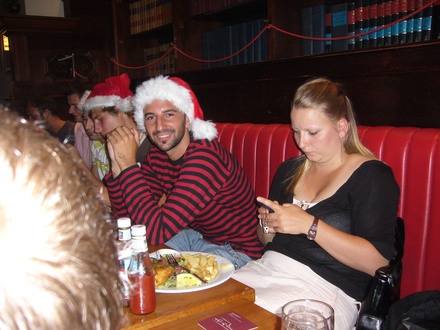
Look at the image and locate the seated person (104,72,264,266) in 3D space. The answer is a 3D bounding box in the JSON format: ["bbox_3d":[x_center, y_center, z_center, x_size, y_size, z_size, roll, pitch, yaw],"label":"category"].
[{"bbox_3d":[-0.157,0.331,1.665,0.740,1.290,0.560,-9,11,-43],"label":"seated person"}]

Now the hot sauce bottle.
[{"bbox_3d":[-0.176,0.232,0.997,0.060,0.191,0.060,-1,8,0],"label":"hot sauce bottle"}]

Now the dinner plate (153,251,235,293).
[{"bbox_3d":[-0.100,0.283,1.193,0.290,0.028,0.290,-1,8,0],"label":"dinner plate"}]

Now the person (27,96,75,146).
[{"bbox_3d":[-1.207,0.143,3.150,0.740,1.280,0.520,-6,10,-31],"label":"person"}]

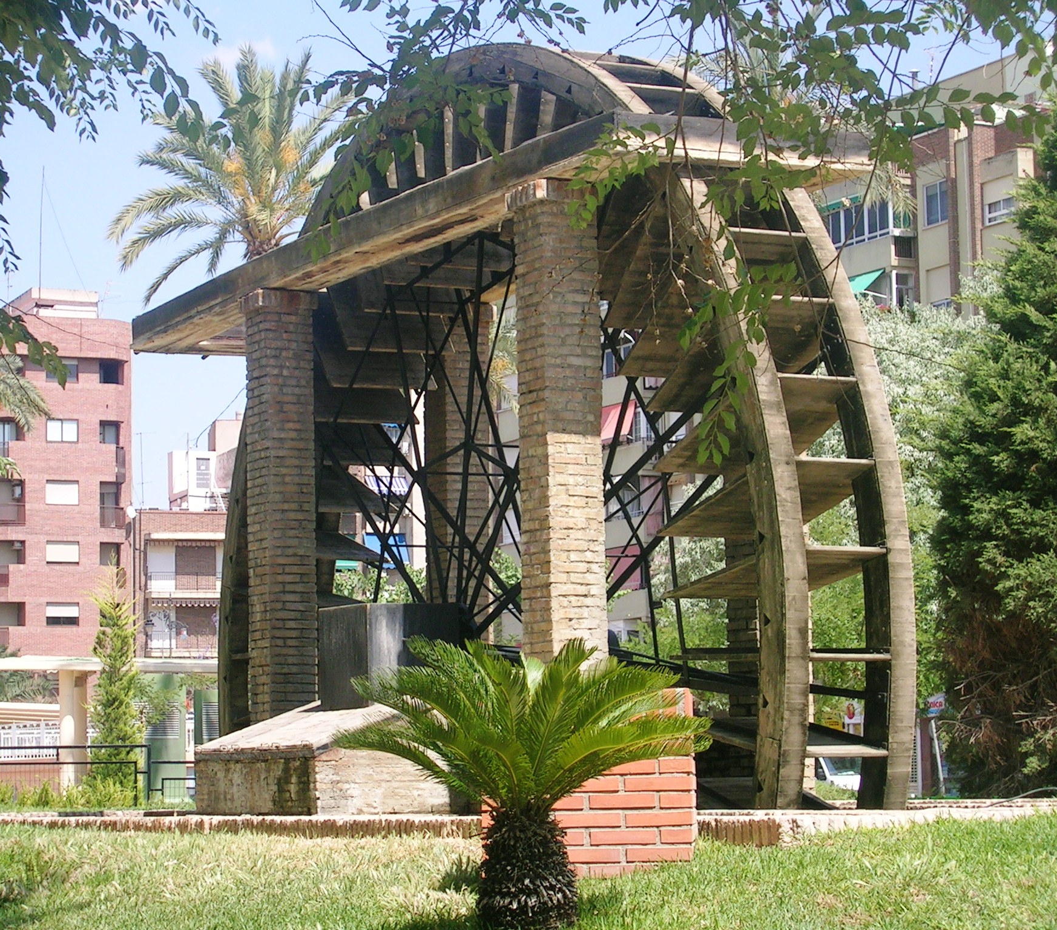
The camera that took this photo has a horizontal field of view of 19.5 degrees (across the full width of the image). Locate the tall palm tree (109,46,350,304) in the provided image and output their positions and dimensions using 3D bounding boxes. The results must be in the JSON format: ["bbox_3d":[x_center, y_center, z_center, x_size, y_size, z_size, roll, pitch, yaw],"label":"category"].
[{"bbox_3d":[-4.478,-0.547,52.578,5.300,13.490,5.300,2,-7,-27],"label":"tall palm tree"}]

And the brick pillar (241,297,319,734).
[{"bbox_3d":[-1.777,0.654,22.272,0.410,3.810,0.410,2,-7,-27],"label":"brick pillar"}]

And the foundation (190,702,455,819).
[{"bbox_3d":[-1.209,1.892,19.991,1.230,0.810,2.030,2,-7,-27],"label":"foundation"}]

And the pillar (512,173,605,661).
[{"bbox_3d":[0.205,0.211,18.505,0.410,3.790,0.410,2,-7,-27],"label":"pillar"}]

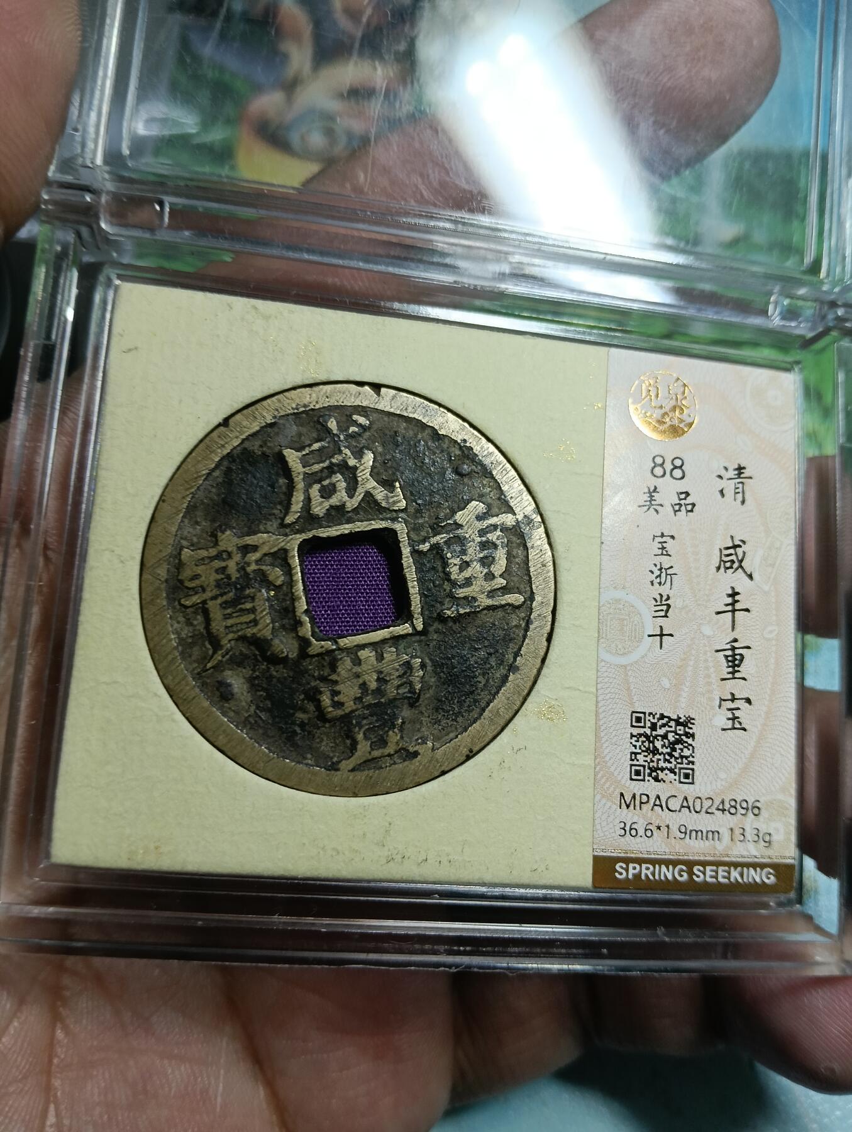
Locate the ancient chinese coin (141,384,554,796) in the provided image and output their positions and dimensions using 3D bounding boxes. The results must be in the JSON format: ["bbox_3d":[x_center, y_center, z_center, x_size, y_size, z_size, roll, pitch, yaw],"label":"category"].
[{"bbox_3d":[-0.006,0.002,0.079,0.037,0.002,0.037,-7,84,-10],"label":"ancient chinese coin"}]

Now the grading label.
[{"bbox_3d":[0.026,0.004,0.083,0.019,0.001,0.050,5,82,-8],"label":"grading label"}]

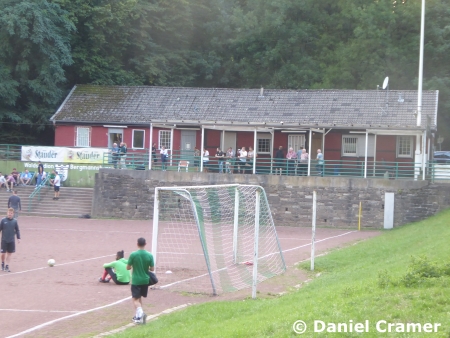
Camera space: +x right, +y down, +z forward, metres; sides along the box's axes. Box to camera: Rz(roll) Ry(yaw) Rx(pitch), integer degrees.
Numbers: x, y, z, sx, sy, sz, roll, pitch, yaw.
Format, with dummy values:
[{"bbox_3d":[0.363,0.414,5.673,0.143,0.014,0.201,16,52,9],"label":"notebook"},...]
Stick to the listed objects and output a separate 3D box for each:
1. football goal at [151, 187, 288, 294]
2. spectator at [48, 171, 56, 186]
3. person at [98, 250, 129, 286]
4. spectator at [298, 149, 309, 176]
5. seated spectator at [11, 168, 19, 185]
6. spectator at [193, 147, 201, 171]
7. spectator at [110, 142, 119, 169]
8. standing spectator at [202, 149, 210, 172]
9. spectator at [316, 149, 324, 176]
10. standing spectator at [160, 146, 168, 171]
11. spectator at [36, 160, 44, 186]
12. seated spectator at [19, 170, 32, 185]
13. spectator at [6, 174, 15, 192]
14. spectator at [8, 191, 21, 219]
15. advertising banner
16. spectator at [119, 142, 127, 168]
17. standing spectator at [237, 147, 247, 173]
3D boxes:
[{"bbox_3d":[0.101,1.774,28.761,1.750,2.560,7.500,2,0,17],"label":"football goal"},{"bbox_3d":[-10.360,0.628,62.003,0.500,1.100,0.700,2,0,6],"label":"spectator"},{"bbox_3d":[-2.845,2.556,26.600,0.820,0.883,0.550,1,-1,26],"label":"person"},{"bbox_3d":[4.613,-0.364,60.004,0.520,1.680,0.420,2,0,11],"label":"spectator"},{"bbox_3d":[-14.463,0.574,71.000,0.550,1.175,0.750,2,0,6],"label":"seated spectator"},{"bbox_3d":[-1.831,-0.628,67.200,0.500,1.583,0.400,1,-1,30],"label":"spectator"},{"bbox_3d":[-7.215,-0.850,67.700,0.520,1.687,0.420,2,0,6],"label":"spectator"},{"bbox_3d":[-1.215,-0.546,66.400,0.530,1.609,0.400,1,-1,24],"label":"standing spectator"},{"bbox_3d":[6.029,-0.383,65.000,0.420,1.740,0.500,2,-1,-30],"label":"spectator"},{"bbox_3d":[-3.574,-0.567,60.504,0.500,1.600,0.400,2,0,6],"label":"standing spectator"},{"bbox_3d":[-11.151,0.347,62.004,0.480,1.600,0.420,2,0,45],"label":"spectator"},{"bbox_3d":[-13.716,0.601,71.000,0.700,1.133,0.780,2,0,0],"label":"seated spectator"},{"bbox_3d":[-12.675,0.836,61.003,0.500,1.080,0.700,2,0,9],"label":"spectator"},{"bbox_3d":[-10.055,1.961,49.200,0.580,1.824,0.380,2,0,3],"label":"spectator"},{"bbox_3d":[-11.134,-0.946,71.500,6.300,1.030,0.040,1,0,14],"label":"advertising banner"},{"bbox_3d":[-6.691,-0.868,67.600,0.420,1.724,0.520,2,-1,-30],"label":"spectator"},{"bbox_3d":[1.080,-0.454,60.004,0.550,1.650,0.480,2,0,20],"label":"standing spectator"}]

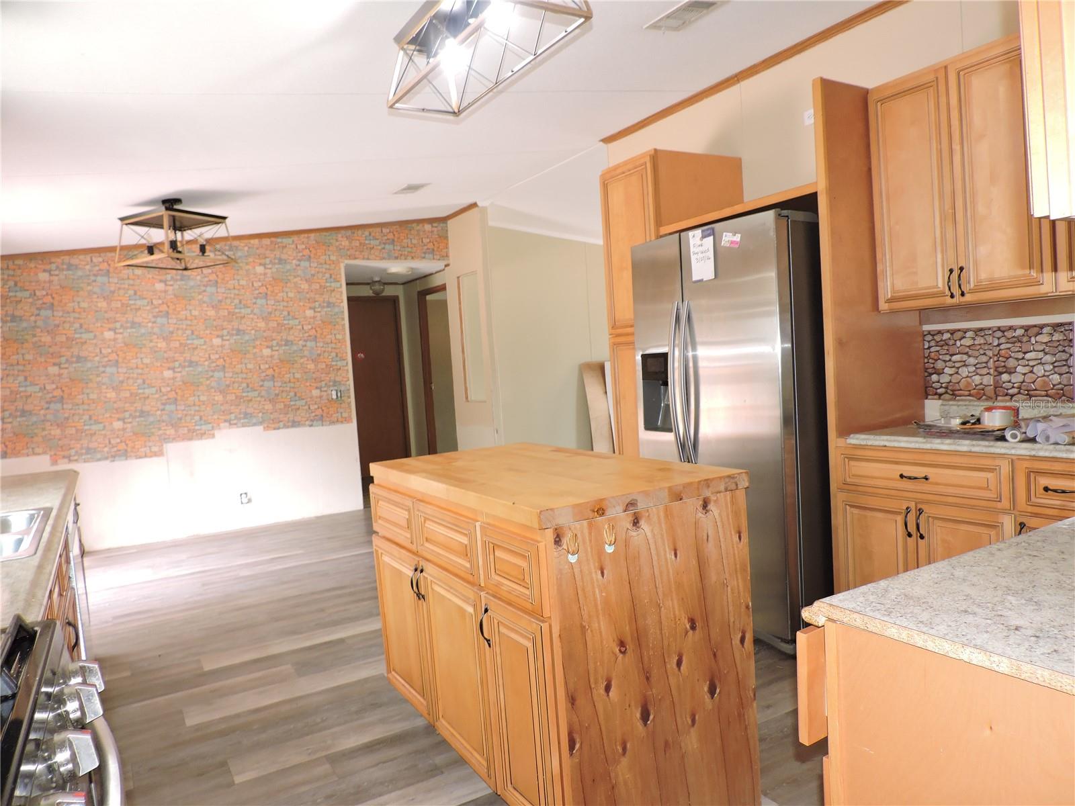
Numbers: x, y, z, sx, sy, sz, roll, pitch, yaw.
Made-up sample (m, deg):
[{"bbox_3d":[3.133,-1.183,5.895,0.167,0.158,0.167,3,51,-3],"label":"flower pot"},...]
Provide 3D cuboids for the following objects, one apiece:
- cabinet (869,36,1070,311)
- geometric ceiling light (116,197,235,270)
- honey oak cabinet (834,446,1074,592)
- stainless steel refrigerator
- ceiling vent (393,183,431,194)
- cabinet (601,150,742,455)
[{"bbox_3d":[1.760,-0.863,2.935,0.345,0.926,0.738,-6,4,-32],"label":"cabinet"},{"bbox_3d":[-2.264,-1.071,4.657,0.490,0.410,0.490,-2,4,28],"label":"geometric ceiling light"},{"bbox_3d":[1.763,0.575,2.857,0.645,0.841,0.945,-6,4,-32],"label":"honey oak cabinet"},{"bbox_3d":[1.089,0.089,3.594,0.870,1.813,0.887,-6,4,-32],"label":"stainless steel refrigerator"},{"bbox_3d":[-0.946,-1.608,5.609,0.195,0.025,0.315,-14,7,-31],"label":"ceiling vent"},{"bbox_3d":[0.818,-0.179,4.263,0.645,2.307,0.474,-6,4,-32],"label":"cabinet"}]

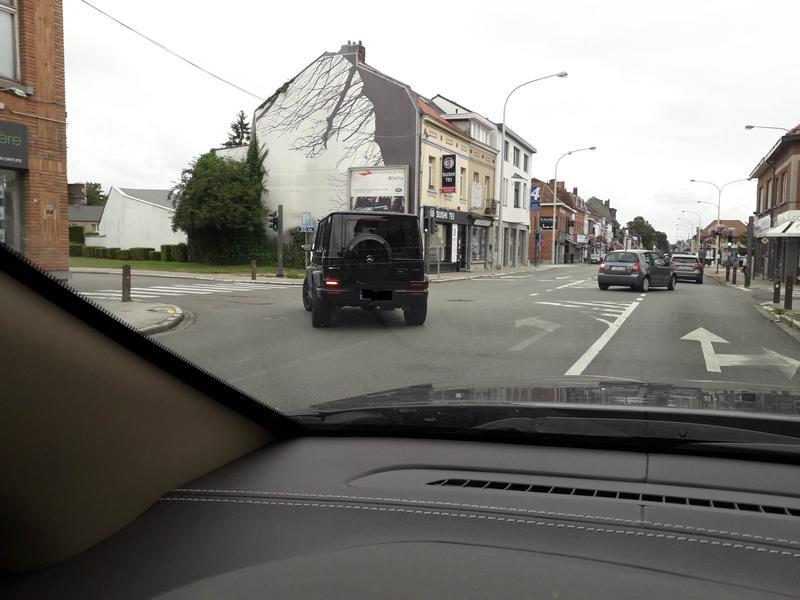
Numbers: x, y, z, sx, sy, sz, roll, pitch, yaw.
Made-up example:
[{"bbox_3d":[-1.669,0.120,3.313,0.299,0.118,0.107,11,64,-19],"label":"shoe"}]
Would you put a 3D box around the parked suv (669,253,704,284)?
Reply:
[{"bbox_3d":[15.182,-1.716,33.179,1.800,1.560,4.300,3,5,24],"label":"parked suv"}]

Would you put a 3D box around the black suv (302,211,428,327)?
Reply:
[{"bbox_3d":[-0.792,-0.623,12.284,2.000,1.970,4.800,0,5,-11],"label":"black suv"}]

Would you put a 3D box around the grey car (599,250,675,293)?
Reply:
[{"bbox_3d":[9.011,-1.109,23.316,3.680,1.470,1.680,-4,7,-44],"label":"grey car"}]

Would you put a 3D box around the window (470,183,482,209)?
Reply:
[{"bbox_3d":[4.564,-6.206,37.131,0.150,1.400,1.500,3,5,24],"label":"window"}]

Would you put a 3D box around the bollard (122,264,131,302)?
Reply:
[{"bbox_3d":[-6.111,-0.367,13.907,0.165,0.813,0.165,1,5,0],"label":"bollard"}]

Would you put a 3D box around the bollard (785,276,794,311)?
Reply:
[{"bbox_3d":[9.136,-0.161,14.618,0.165,0.784,0.165,1,5,0],"label":"bollard"}]

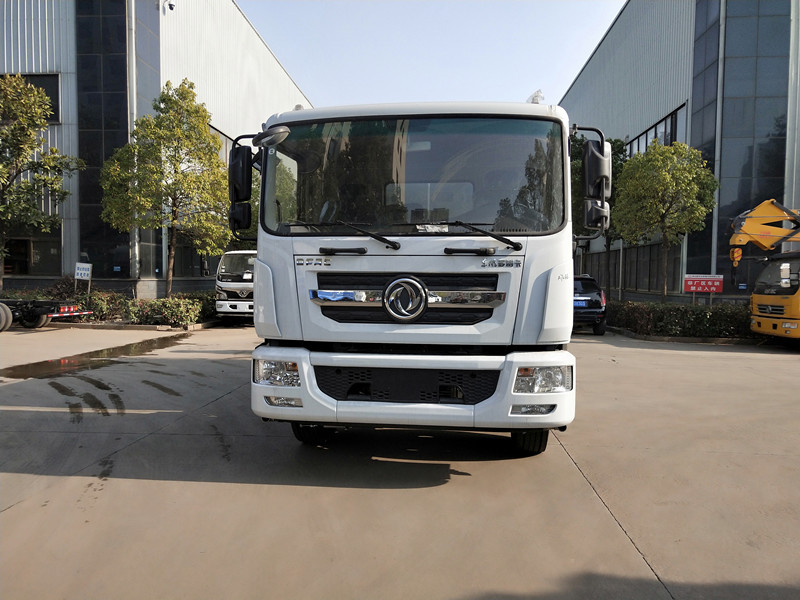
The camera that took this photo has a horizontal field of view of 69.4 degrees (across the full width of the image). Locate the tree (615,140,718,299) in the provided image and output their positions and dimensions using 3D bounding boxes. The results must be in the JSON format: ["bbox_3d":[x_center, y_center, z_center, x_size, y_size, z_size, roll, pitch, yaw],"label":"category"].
[{"bbox_3d":[7.656,-1.813,16.600,2.898,5.484,2.898,1,3,4],"label":"tree"}]

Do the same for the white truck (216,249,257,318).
[{"bbox_3d":[-4.480,-0.468,20.289,1.870,2.280,5.800,1,3,4],"label":"white truck"}]

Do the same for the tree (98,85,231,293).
[{"bbox_3d":[-7.386,-3.101,18.200,3.911,7.695,3.911,1,3,4],"label":"tree"}]

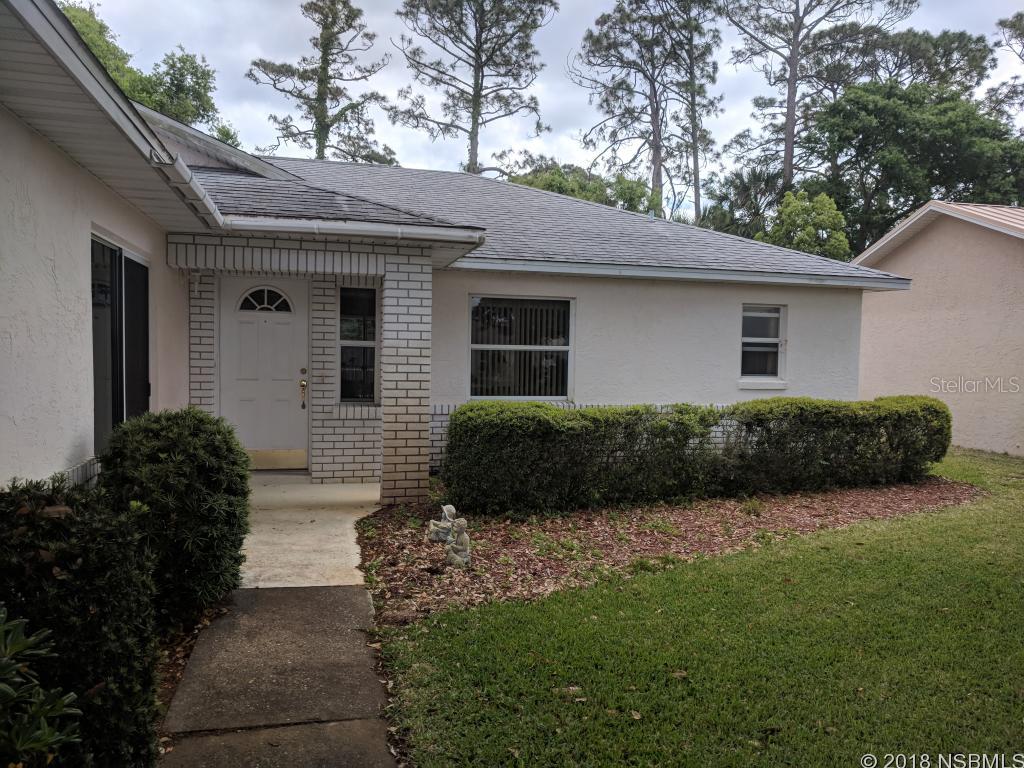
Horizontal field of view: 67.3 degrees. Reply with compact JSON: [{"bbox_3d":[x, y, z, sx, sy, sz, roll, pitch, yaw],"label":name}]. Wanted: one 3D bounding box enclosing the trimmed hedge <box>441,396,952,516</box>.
[{"bbox_3d":[2.330,0.676,8.596,6.450,1.020,1.120,0,3,-19],"label":"trimmed hedge"}]

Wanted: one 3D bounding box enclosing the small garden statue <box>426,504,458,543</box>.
[{"bbox_3d":[-0.577,1.117,6.185,0.250,0.290,0.200,0,3,-15],"label":"small garden statue"}]

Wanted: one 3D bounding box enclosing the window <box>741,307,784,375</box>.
[{"bbox_3d":[3.424,-0.586,10.493,0.690,0.970,0.100,0,3,-15],"label":"window"}]

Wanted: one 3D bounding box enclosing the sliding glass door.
[{"bbox_3d":[-2.757,0.060,5.456,0.120,2.040,1.850,0,3,-15],"label":"sliding glass door"}]

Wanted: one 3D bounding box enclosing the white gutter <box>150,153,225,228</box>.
[{"bbox_3d":[-2.094,-1.240,5.100,0.130,0.110,2.270,0,3,-15],"label":"white gutter"}]

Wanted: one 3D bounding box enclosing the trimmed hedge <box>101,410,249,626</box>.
[{"bbox_3d":[-2.052,0.732,4.782,0.800,1.170,1.030,0,3,-15],"label":"trimmed hedge"}]

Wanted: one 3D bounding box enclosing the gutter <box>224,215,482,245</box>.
[{"bbox_3d":[-1.303,-1.302,6.552,2.150,0.110,0.130,0,3,-15],"label":"gutter"}]

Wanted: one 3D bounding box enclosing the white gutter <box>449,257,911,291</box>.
[{"bbox_3d":[2.363,-1.379,9.758,6.400,0.135,0.120,0,3,-15],"label":"white gutter"}]

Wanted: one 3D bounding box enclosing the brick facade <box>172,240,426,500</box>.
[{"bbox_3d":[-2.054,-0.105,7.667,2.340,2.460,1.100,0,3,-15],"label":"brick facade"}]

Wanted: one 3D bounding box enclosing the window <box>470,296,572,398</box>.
[{"bbox_3d":[0.127,-0.446,9.620,1.350,1.250,0.100,0,3,-15],"label":"window"}]

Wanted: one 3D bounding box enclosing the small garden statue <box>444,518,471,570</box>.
[{"bbox_3d":[-0.393,1.128,5.499,0.190,0.340,0.170,0,3,-15],"label":"small garden statue"}]

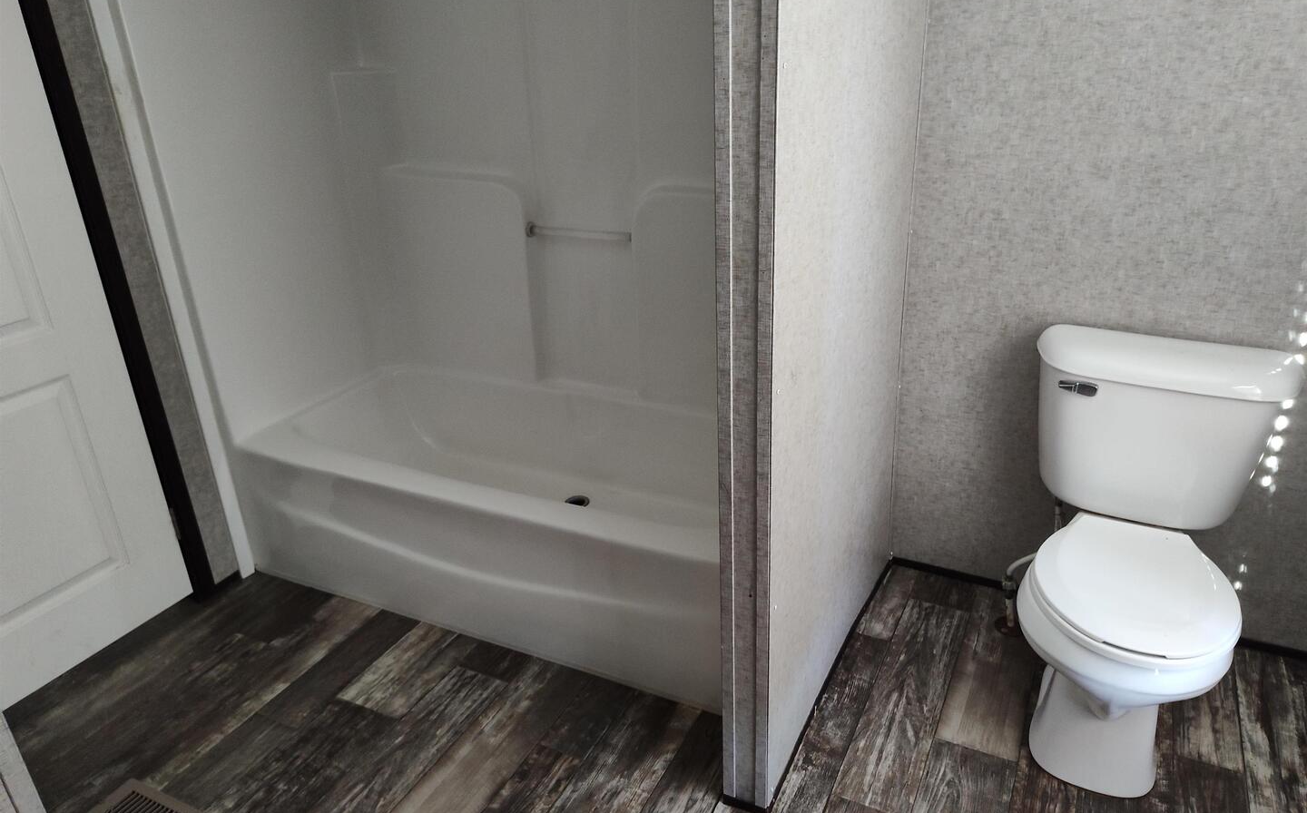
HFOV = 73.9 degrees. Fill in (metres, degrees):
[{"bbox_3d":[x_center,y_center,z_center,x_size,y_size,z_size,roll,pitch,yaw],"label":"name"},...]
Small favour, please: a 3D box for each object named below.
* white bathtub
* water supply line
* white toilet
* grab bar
[{"bbox_3d":[-0.312,0.265,2.432,1.540,0.396,0.760,9,26,25],"label":"white bathtub"},{"bbox_3d":[0.905,0.378,2.081,0.115,0.370,0.097,9,26,25],"label":"water supply line"},{"bbox_3d":[0.967,0.314,1.748,0.479,0.745,0.688,9,26,25],"label":"white toilet"},{"bbox_3d":[-0.214,-0.488,2.451,0.342,0.043,0.042,9,26,25],"label":"grab bar"}]

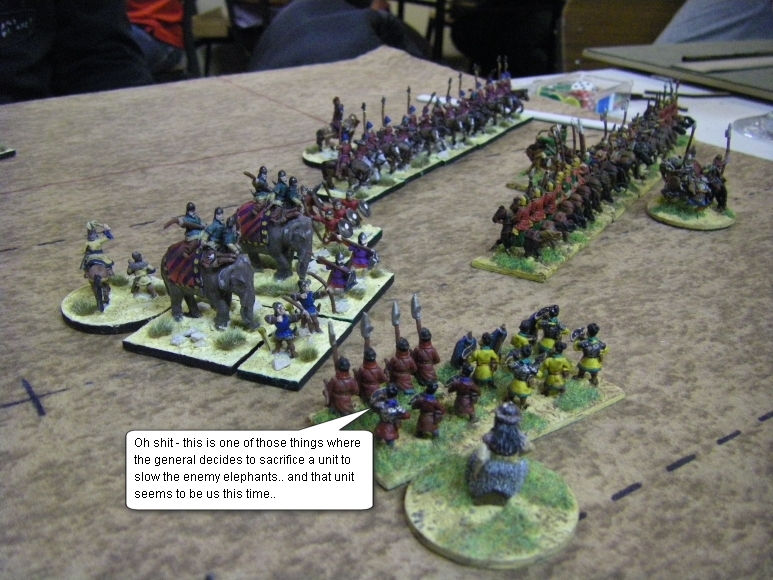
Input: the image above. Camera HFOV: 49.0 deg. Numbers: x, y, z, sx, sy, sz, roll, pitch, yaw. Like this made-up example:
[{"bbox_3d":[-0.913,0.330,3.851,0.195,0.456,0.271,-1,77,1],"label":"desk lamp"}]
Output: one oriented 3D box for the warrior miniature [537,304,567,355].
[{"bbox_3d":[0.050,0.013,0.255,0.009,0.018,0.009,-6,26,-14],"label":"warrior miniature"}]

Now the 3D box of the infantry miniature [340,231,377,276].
[{"bbox_3d":[-0.010,-0.014,0.319,0.011,0.016,0.009,18,30,34],"label":"infantry miniature"}]

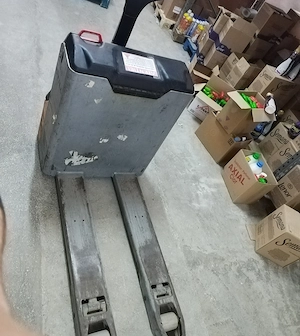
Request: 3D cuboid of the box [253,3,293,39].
[{"bbox_3d":[1.421,-1.700,3.531,0.295,0.290,0.245,7,50,-26],"label":"box"}]

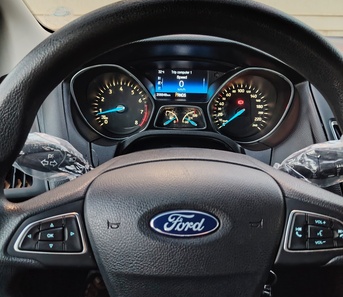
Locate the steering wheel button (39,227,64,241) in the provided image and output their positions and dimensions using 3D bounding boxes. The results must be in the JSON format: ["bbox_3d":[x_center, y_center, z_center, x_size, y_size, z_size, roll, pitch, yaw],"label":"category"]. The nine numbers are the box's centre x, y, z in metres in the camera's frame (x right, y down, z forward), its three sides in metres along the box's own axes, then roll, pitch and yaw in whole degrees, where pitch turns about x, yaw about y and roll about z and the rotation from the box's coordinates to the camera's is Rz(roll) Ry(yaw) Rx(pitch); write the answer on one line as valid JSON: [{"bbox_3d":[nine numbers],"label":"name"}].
[{"bbox_3d":[-0.103,0.074,0.273,0.021,0.011,0.007,0,-3,0],"label":"steering wheel button"}]

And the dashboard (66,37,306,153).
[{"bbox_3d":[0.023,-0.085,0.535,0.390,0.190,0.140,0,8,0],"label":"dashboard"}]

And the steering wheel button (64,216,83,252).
[{"bbox_3d":[-0.084,0.074,0.273,0.015,0.030,0.007,0,-3,0],"label":"steering wheel button"}]

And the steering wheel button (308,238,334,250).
[{"bbox_3d":[0.129,0.083,0.273,0.022,0.010,0.007,0,-3,0],"label":"steering wheel button"}]

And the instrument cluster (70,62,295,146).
[{"bbox_3d":[0.018,-0.073,0.530,0.368,0.140,0.075,0,0,0],"label":"instrument cluster"}]

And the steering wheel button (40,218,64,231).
[{"bbox_3d":[-0.102,0.066,0.273,0.020,0.009,0.007,0,-3,0],"label":"steering wheel button"}]

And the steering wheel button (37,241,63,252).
[{"bbox_3d":[-0.104,0.084,0.273,0.022,0.009,0.007,0,-3,0],"label":"steering wheel button"}]

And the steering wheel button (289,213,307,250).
[{"bbox_3d":[0.109,0.073,0.273,0.015,0.031,0.007,0,-3,0],"label":"steering wheel button"}]

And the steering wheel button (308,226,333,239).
[{"bbox_3d":[0.129,0.072,0.273,0.021,0.011,0.007,0,-3,0],"label":"steering wheel button"}]

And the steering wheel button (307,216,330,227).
[{"bbox_3d":[0.128,0.063,0.273,0.020,0.009,0.007,0,-3,0],"label":"steering wheel button"}]

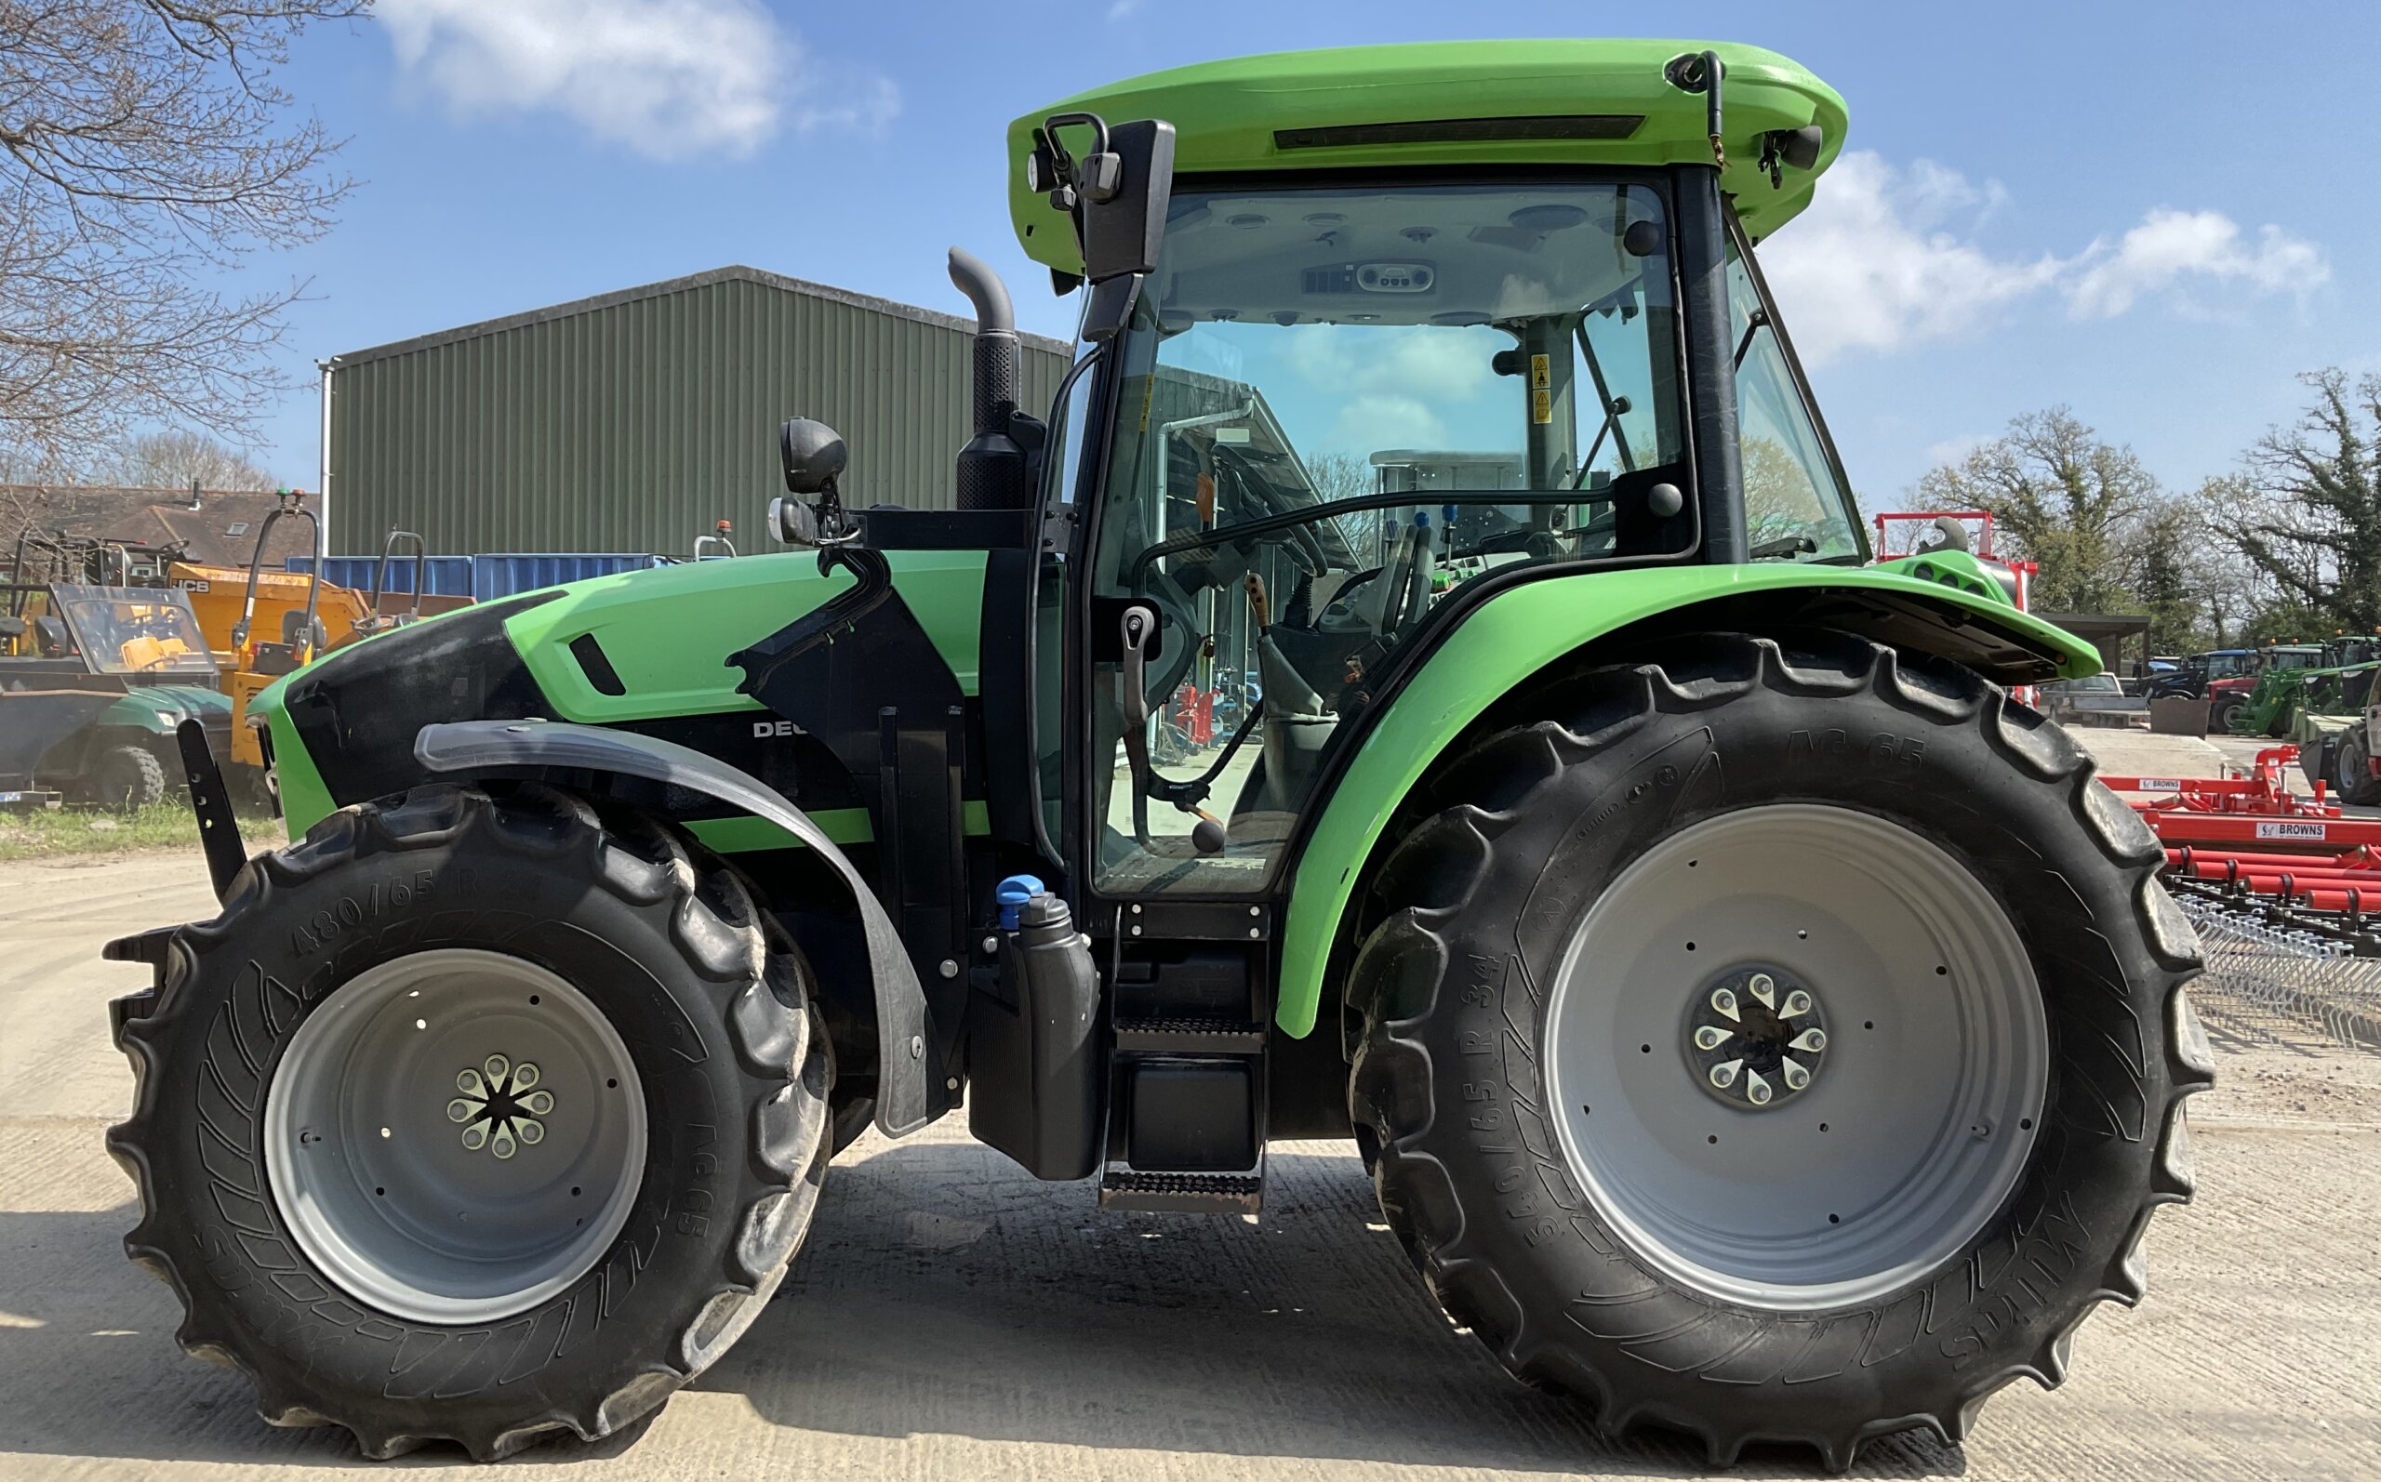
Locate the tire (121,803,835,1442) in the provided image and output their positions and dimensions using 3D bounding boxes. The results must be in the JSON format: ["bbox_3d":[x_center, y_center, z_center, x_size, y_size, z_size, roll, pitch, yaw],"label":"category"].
[{"bbox_3d":[-1.301,0.676,3.714,1.220,1.200,0.480,1,2,-3],"label":"tire"}]

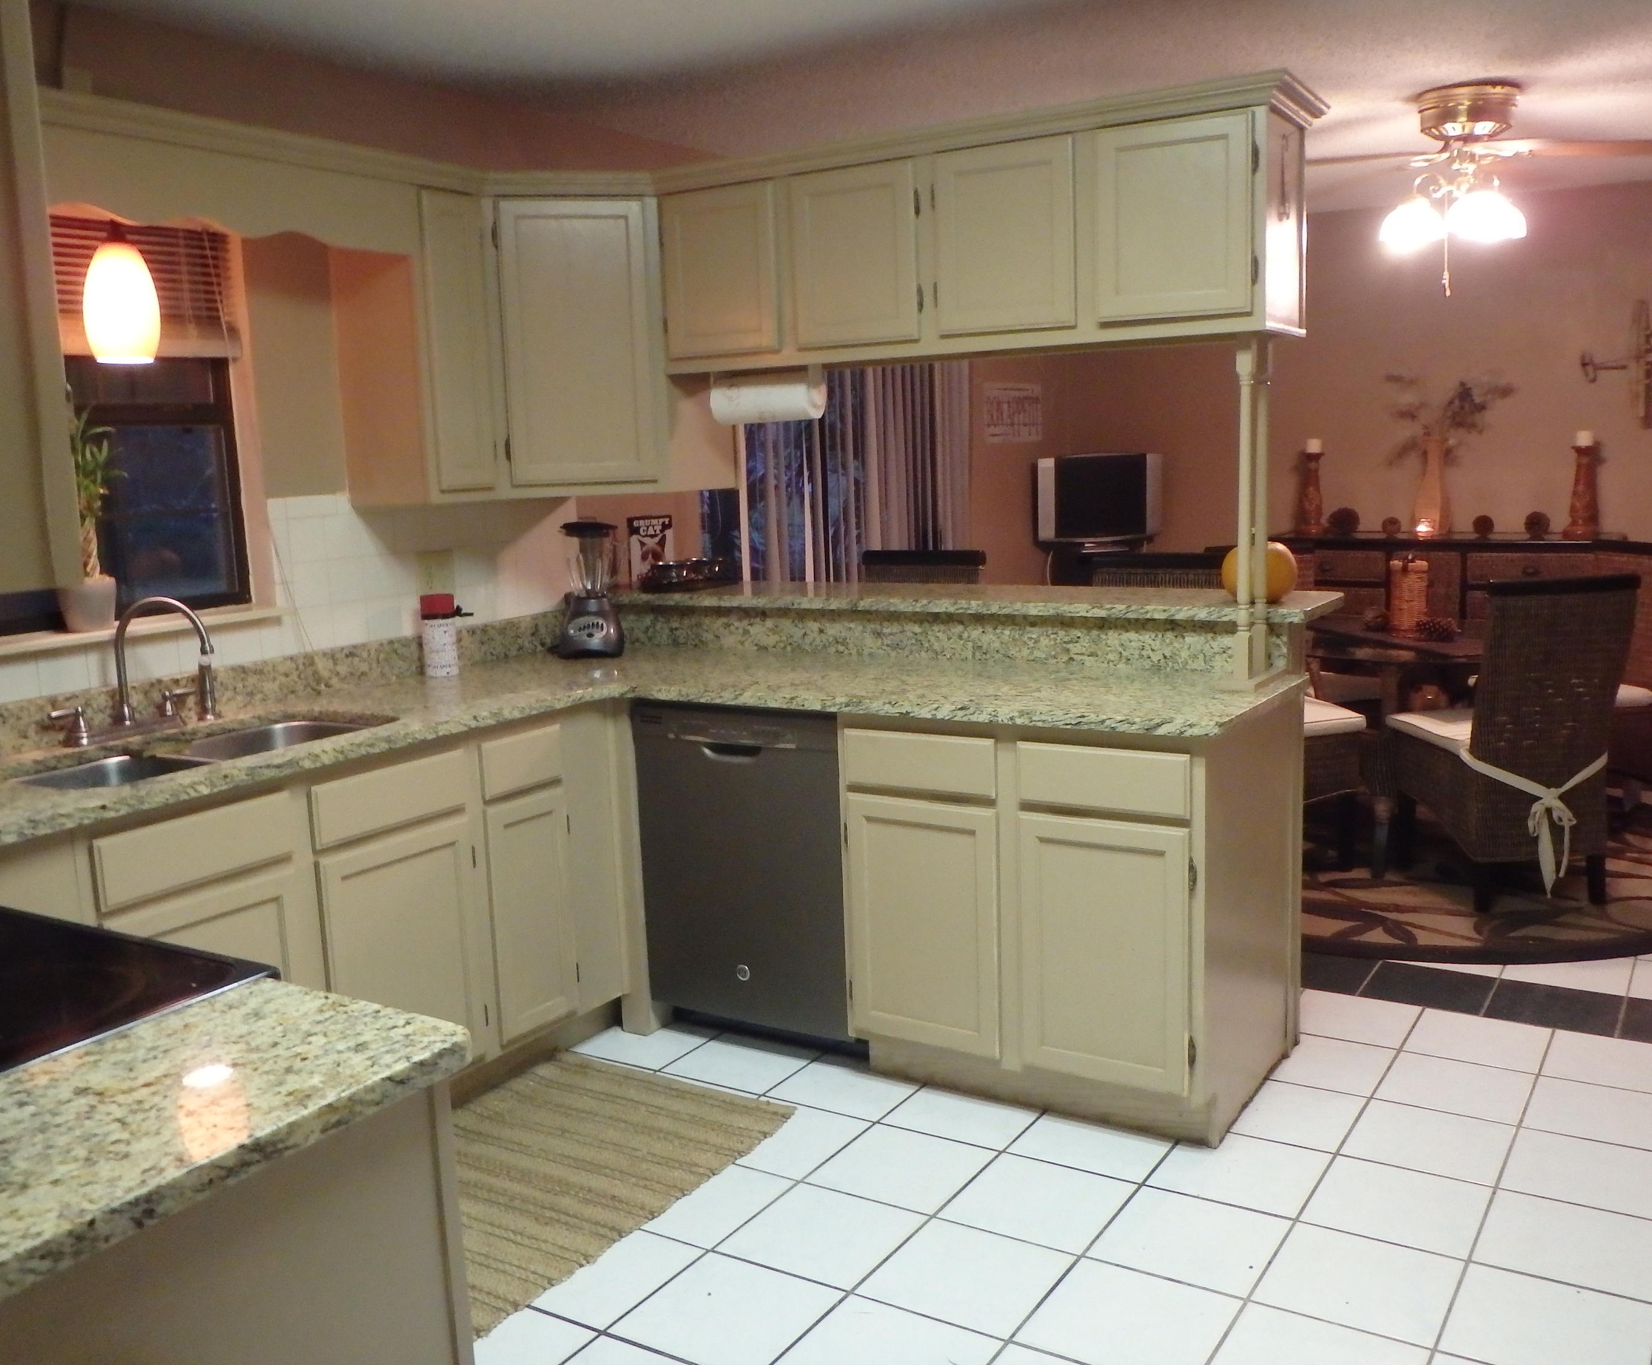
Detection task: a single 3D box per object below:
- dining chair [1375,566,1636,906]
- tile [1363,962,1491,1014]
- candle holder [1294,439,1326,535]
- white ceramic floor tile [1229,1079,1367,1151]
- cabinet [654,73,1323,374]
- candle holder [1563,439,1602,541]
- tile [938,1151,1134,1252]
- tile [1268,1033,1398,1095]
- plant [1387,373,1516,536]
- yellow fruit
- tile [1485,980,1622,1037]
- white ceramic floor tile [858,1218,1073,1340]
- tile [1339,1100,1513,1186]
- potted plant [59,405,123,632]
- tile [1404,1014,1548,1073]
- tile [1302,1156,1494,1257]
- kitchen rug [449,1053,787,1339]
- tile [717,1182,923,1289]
[{"bbox_3d":[2.189,0.163,4.713,0.470,1.020,0.630,-3,8,-3],"label":"dining chair"},{"bbox_3d":[1.592,0.806,3.874,0.303,0.010,0.303,3,10,33],"label":"tile"},{"bbox_3d":[2.201,-0.889,6.692,0.135,0.440,0.135,3,10,33],"label":"candle holder"},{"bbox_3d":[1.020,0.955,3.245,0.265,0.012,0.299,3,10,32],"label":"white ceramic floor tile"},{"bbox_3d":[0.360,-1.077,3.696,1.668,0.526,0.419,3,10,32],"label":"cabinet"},{"bbox_3d":[3.141,-0.809,6.113,0.135,0.445,0.135,3,10,33],"label":"candle holder"},{"bbox_3d":[0.420,1.029,2.909,0.299,0.012,0.299,3,10,32],"label":"tile"},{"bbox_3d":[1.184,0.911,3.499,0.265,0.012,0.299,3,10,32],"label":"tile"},{"bbox_3d":[2.824,-1.029,6.676,0.550,0.730,0.380,3,10,32],"label":"plant"},{"bbox_3d":[1.059,-0.270,3.591,0.190,0.155,0.190,3,10,32],"label":"yellow fruit"},{"bbox_3d":[1.879,0.839,3.789,0.305,0.010,0.312,3,10,32],"label":"tile"},{"bbox_3d":[0.254,1.061,2.627,0.303,0.010,0.305,3,10,32],"label":"white ceramic floor tile"},{"bbox_3d":[1.264,0.967,3.090,0.299,0.012,0.299,3,10,32],"label":"tile"},{"bbox_3d":[-1.632,-0.361,3.256,0.155,0.490,0.155,3,10,32],"label":"potted plant"},{"bbox_3d":[1.592,0.879,3.599,0.299,0.012,0.299,3,10,32],"label":"tile"},{"bbox_3d":[1.100,1.010,2.835,0.299,0.012,0.299,3,10,32],"label":"tile"},{"bbox_3d":[-0.697,1.024,2.961,0.750,0.012,1.250,3,10,33],"label":"kitchen rug"},{"bbox_3d":[-0.002,1.060,2.819,0.299,0.012,0.299,3,10,32],"label":"tile"}]

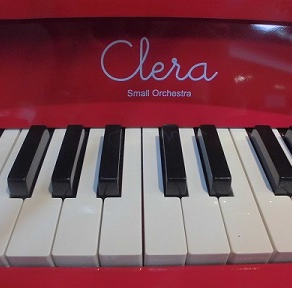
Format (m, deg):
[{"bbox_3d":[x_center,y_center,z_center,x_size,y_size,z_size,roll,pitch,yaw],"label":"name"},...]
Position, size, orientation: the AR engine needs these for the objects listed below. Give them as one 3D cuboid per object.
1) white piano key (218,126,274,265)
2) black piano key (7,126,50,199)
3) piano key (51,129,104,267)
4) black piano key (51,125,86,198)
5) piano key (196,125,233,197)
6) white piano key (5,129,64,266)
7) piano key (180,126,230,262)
[{"bbox_3d":[0.057,0.028,0.200,0.023,0.014,0.106,0,42,-2],"label":"white piano key"},{"bbox_3d":[-0.080,0.007,0.200,0.012,0.013,0.063,0,42,-2],"label":"black piano key"},{"bbox_3d":[-0.040,0.029,0.197,0.024,0.014,0.106,0,42,-2],"label":"piano key"},{"bbox_3d":[-0.053,0.007,0.201,0.012,0.013,0.063,0,42,-2],"label":"black piano key"},{"bbox_3d":[0.047,0.007,0.204,0.012,0.013,0.063,0,42,-2],"label":"piano key"},{"bbox_3d":[-0.064,0.029,0.196,0.023,0.014,0.106,0,42,-2],"label":"white piano key"},{"bbox_3d":[0.033,0.028,0.199,0.023,0.014,0.106,0,42,-2],"label":"piano key"}]

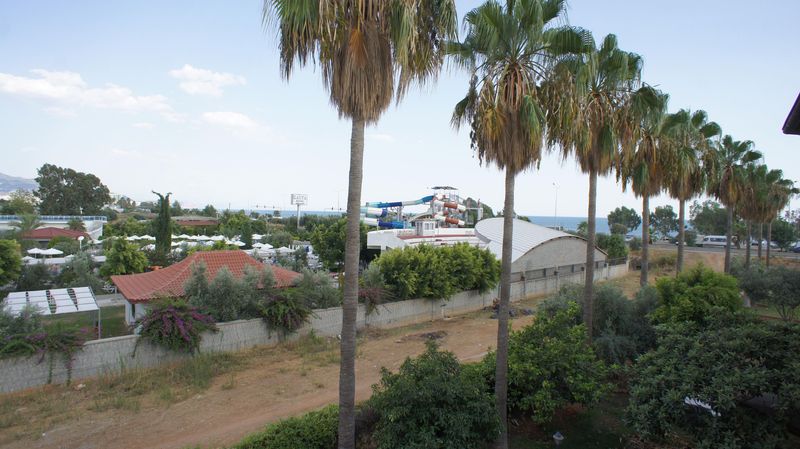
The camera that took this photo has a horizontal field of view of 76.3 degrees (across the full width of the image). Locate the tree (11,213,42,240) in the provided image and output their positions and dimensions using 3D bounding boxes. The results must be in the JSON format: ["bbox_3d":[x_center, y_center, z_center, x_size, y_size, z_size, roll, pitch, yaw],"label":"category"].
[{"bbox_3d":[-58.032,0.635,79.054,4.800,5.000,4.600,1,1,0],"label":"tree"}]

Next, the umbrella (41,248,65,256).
[{"bbox_3d":[-44.774,4.312,65.625,2.800,2.300,2.800,0,1,-34],"label":"umbrella"}]

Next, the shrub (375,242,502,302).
[{"bbox_3d":[3.656,4.129,45.329,4.200,5.200,12.500,2,2,44],"label":"shrub"}]

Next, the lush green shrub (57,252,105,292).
[{"bbox_3d":[-28.281,4.225,45.038,4.100,3.500,3.800,1,1,0],"label":"lush green shrub"}]

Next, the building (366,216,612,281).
[{"bbox_3d":[12.141,2.873,68.570,23.000,7.900,25.000,2,2,44],"label":"building"}]

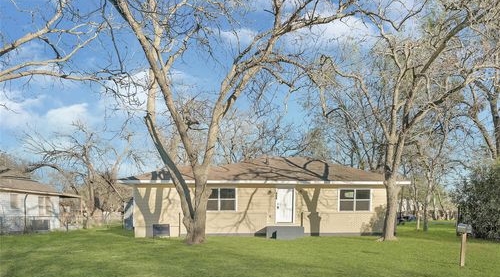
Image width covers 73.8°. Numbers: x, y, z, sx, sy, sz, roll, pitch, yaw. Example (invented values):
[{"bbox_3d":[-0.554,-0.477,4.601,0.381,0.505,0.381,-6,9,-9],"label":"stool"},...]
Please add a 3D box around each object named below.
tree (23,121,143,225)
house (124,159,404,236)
[{"bbox_3d":[-15.100,3.300,30.000,10.400,9.400,8.500,0,-7,0],"label":"tree"},{"bbox_3d":[0.750,3.750,23.400,16.300,4.900,10.000,0,-7,-3],"label":"house"}]

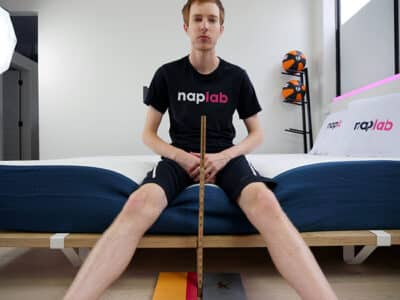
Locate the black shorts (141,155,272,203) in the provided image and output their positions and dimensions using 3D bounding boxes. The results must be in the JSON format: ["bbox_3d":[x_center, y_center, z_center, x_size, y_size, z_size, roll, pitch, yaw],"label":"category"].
[{"bbox_3d":[0.030,0.080,1.140,0.490,0.210,0.420,-1,0,0],"label":"black shorts"}]

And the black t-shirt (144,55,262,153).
[{"bbox_3d":[0.025,-0.185,1.230,0.500,0.480,0.270,-1,0,0],"label":"black t-shirt"}]

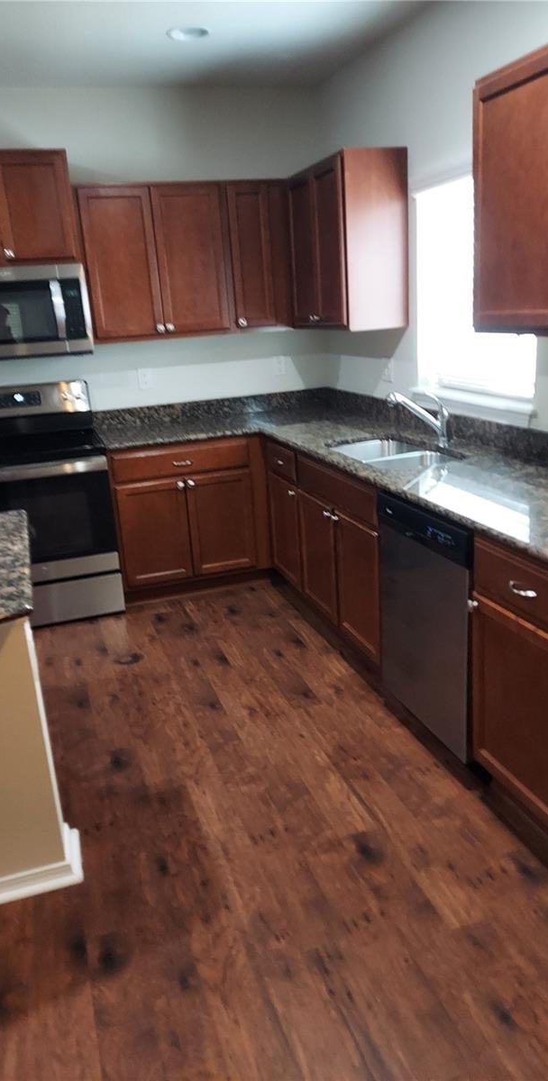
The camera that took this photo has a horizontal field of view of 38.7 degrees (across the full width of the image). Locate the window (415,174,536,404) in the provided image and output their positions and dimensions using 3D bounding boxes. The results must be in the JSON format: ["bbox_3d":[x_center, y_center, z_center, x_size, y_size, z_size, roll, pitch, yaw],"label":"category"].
[{"bbox_3d":[0.815,-1.039,3.219,0.080,0.885,0.960,-9,17,-16],"label":"window"}]

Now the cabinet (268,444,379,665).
[{"bbox_3d":[0.470,-0.050,3.684,0.625,0.790,1.400,-9,17,-16],"label":"cabinet"}]

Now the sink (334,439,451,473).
[{"bbox_3d":[0.523,-0.258,3.301,0.395,0.200,0.690,-9,17,-16],"label":"sink"}]

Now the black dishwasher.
[{"bbox_3d":[0.773,0.214,2.752,0.615,0.800,0.610,-9,17,-16],"label":"black dishwasher"}]

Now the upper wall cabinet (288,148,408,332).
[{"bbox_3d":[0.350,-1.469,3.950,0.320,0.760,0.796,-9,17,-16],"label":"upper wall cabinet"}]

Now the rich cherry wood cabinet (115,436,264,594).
[{"bbox_3d":[-0.513,-0.210,4.414,0.807,0.780,0.620,-9,17,-16],"label":"rich cherry wood cabinet"}]

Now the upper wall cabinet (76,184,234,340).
[{"bbox_3d":[-0.642,-1.478,4.194,0.765,0.760,0.320,-9,17,-16],"label":"upper wall cabinet"}]

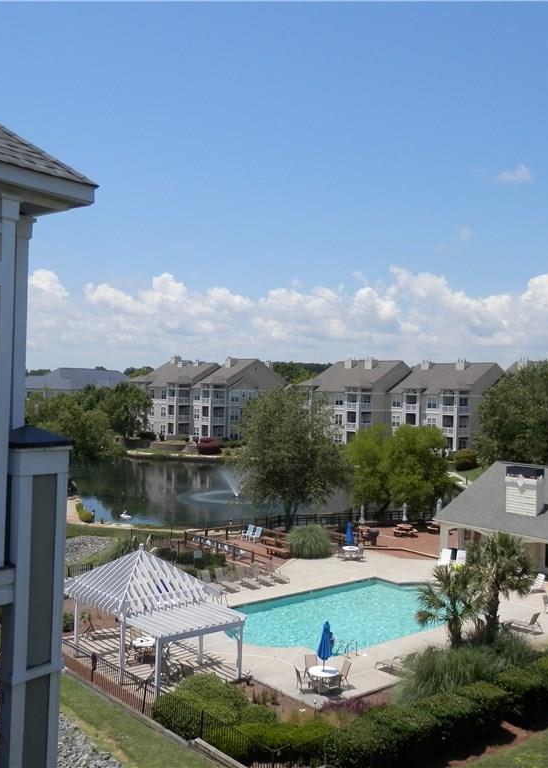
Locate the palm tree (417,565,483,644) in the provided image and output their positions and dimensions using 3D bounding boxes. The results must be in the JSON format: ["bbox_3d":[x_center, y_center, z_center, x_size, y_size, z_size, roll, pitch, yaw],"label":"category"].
[{"bbox_3d":[7.313,9.312,30.814,2.748,3.508,2.748,2,-1,0],"label":"palm tree"}]

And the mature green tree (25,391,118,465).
[{"bbox_3d":[-27.788,5.875,101.073,13.385,9.970,12.000,2,-1,0],"label":"mature green tree"}]

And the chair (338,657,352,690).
[{"bbox_3d":[2.415,10.404,26.520,0.640,0.920,0.560,2,-1,-39],"label":"chair"}]

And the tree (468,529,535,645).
[{"bbox_3d":[9.572,8.735,31.253,2.828,4.802,2.828,2,-1,0],"label":"tree"}]

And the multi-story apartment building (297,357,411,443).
[{"bbox_3d":[14.650,2.883,120.201,13.000,13.880,15.710,2,0,-40],"label":"multi-story apartment building"}]

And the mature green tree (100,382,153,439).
[{"bbox_3d":[-24.798,4.482,125.070,8.452,9.466,8.452,2,-1,0],"label":"mature green tree"}]

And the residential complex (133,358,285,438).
[{"bbox_3d":[-11.623,2.387,132.628,13.500,14.090,28.550,2,0,-40],"label":"residential complex"}]

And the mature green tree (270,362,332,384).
[{"bbox_3d":[7.195,2.681,199.875,16.768,17.000,14.000,2,-1,0],"label":"mature green tree"}]

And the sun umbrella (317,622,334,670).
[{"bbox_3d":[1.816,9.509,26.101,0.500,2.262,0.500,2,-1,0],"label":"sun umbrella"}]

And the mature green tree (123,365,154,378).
[{"bbox_3d":[-35.827,2.573,194.980,9.000,15.170,9.000,2,0,-10],"label":"mature green tree"}]

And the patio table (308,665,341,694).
[{"bbox_3d":[1.738,10.488,26.086,1.090,0.700,1.090,2,-1,0],"label":"patio table"}]

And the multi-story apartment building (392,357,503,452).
[{"bbox_3d":[27.988,3.194,114.423,13.000,13.380,14.990,2,0,-40],"label":"multi-story apartment building"}]

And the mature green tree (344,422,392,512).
[{"bbox_3d":[8.503,7.893,66.952,5.200,8.820,5.200,2,0,7],"label":"mature green tree"}]

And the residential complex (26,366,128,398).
[{"bbox_3d":[-45.572,3.018,165.975,27.000,12.900,14.000,2,0,-12],"label":"residential complex"}]

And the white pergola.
[{"bbox_3d":[-4.869,9.048,29.918,4.850,4.800,6.900,2,-1,-44],"label":"white pergola"}]

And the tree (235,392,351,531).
[{"bbox_3d":[1.340,5.927,56.631,8.565,11.093,8.565,2,-1,0],"label":"tree"}]

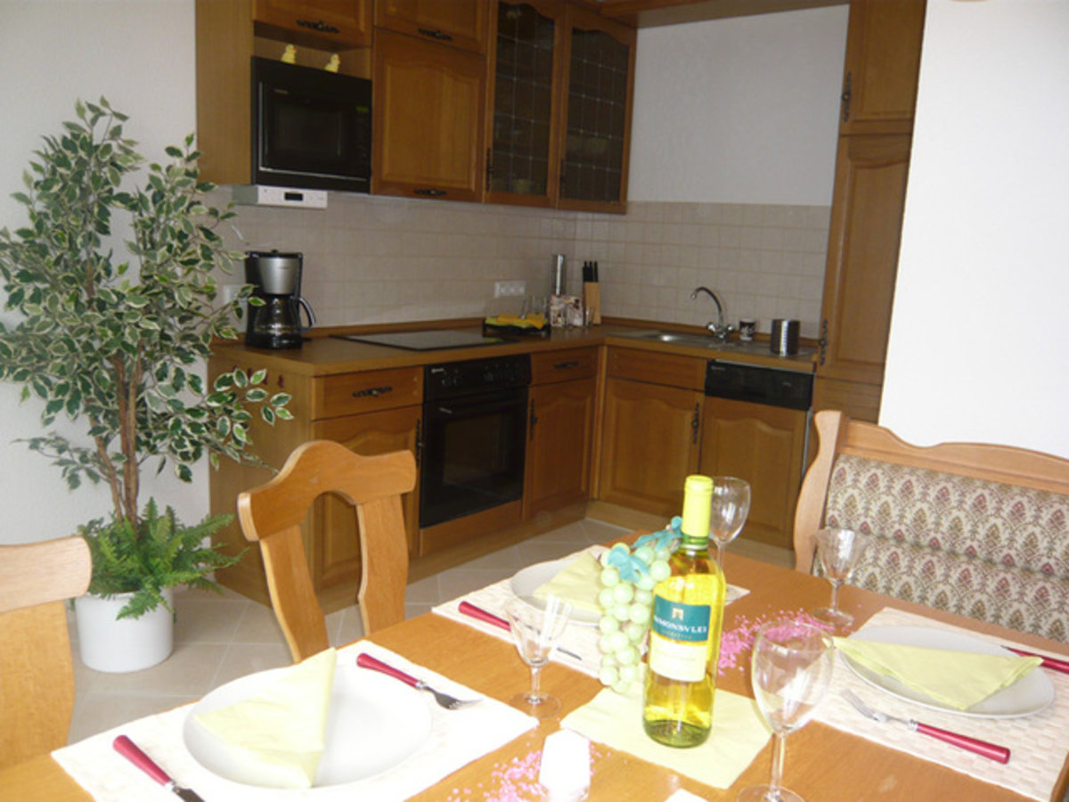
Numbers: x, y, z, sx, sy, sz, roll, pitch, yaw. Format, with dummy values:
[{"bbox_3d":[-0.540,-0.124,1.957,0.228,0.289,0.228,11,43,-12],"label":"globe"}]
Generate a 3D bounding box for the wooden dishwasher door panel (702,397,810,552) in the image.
[{"bbox_3d":[0.873,0.281,3.494,0.452,0.550,0.025,11,14,40],"label":"wooden dishwasher door panel"}]

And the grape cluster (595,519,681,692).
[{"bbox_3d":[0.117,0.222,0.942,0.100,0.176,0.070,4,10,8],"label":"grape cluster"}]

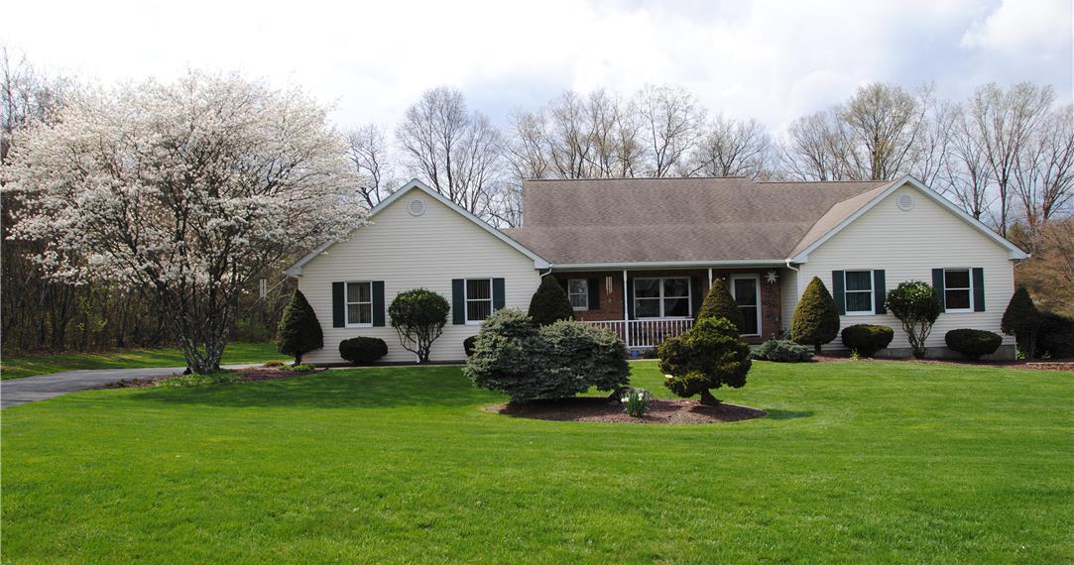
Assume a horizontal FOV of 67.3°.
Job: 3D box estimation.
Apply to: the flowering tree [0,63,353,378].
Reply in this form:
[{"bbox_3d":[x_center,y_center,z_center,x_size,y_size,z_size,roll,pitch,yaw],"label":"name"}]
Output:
[{"bbox_3d":[-9.821,-1.687,22.300,9.830,8.340,9.200,-1,-2,-3],"label":"flowering tree"}]

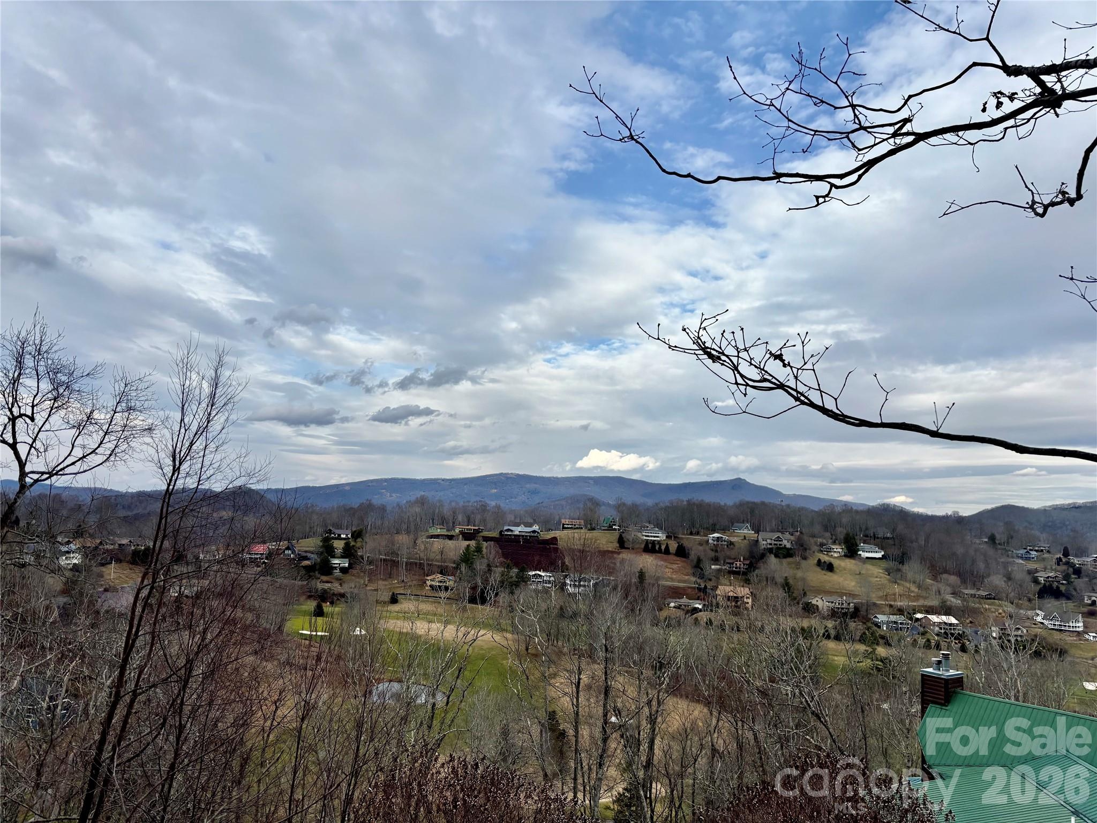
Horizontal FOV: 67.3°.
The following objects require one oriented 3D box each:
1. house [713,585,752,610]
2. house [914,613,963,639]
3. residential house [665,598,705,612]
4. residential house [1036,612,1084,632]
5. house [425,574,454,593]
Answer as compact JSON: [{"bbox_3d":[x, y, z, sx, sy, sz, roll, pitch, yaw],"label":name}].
[{"bbox_3d":[93.349,94.092,417.000,16.000,10.600,11.500,2,-7,4],"label":"house"},{"bbox_3d":[185.318,101.602,392.000,15.500,9.000,13.500,2,-7,0],"label":"house"},{"bbox_3d":[70.600,99.210,425.000,18.500,6.000,11.500,2,-7,0],"label":"residential house"},{"bbox_3d":[250.955,102.869,405.000,17.500,8.500,12.000,2,-7,5],"label":"residential house"},{"bbox_3d":[-54.583,86.228,415.000,14.500,8.600,12.000,2,-7,-2],"label":"house"}]

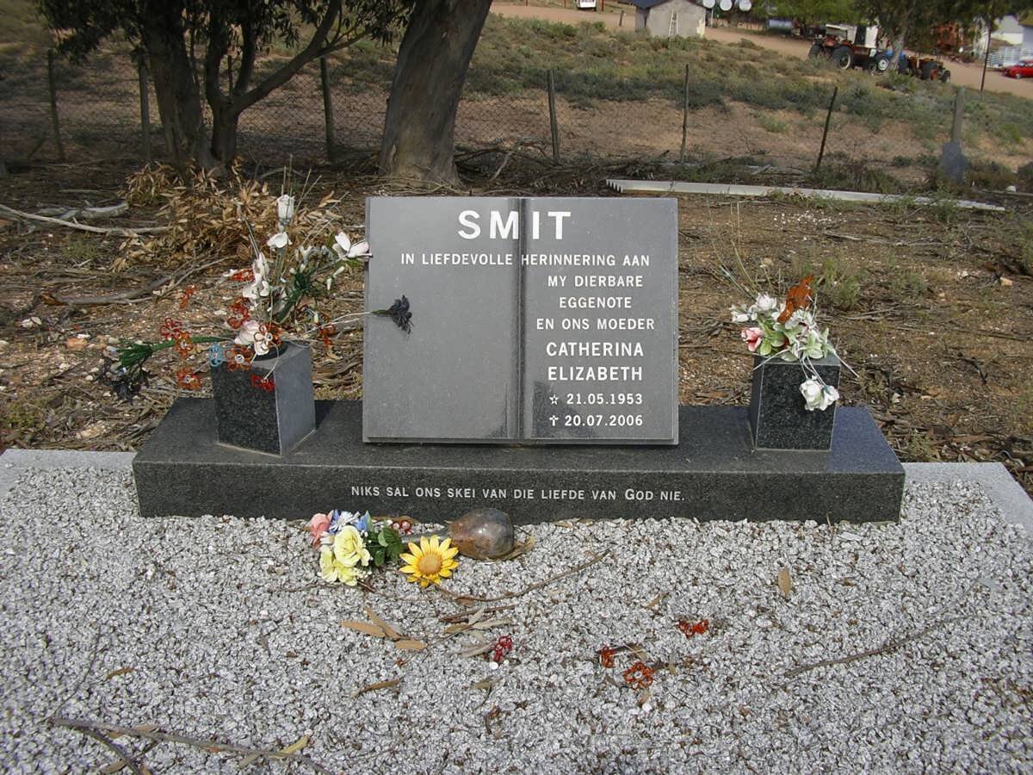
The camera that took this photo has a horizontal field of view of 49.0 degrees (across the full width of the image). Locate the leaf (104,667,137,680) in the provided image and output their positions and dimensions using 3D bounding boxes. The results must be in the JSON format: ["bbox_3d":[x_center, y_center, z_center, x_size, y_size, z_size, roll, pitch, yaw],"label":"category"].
[{"bbox_3d":[-0.657,0.477,1.887,0.051,0.012,0.013,-12,27,-27],"label":"leaf"}]

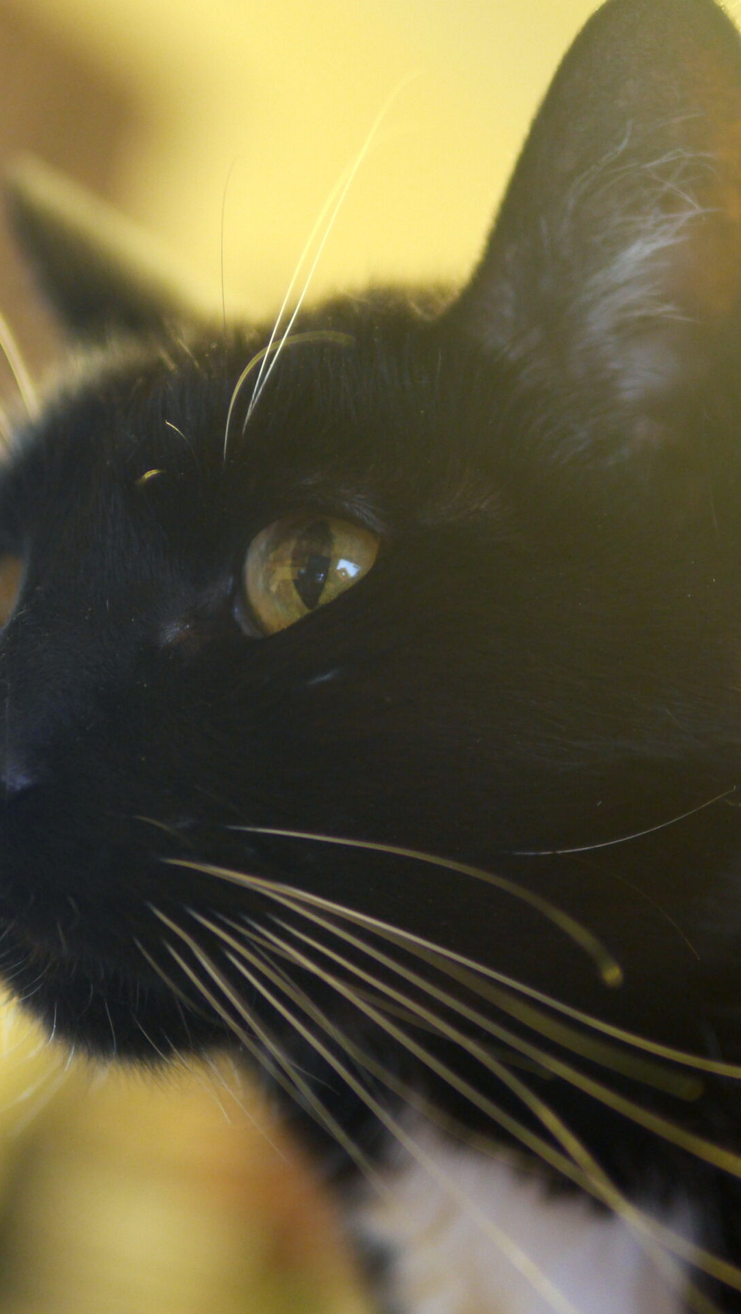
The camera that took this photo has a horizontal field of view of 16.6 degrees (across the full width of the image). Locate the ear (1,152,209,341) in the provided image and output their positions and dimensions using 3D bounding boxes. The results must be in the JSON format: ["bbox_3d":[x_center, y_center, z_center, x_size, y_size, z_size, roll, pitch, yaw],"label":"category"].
[{"bbox_3d":[-0.037,-0.051,0.355,0.022,0.047,0.036,-13,-7,-32],"label":"ear"}]

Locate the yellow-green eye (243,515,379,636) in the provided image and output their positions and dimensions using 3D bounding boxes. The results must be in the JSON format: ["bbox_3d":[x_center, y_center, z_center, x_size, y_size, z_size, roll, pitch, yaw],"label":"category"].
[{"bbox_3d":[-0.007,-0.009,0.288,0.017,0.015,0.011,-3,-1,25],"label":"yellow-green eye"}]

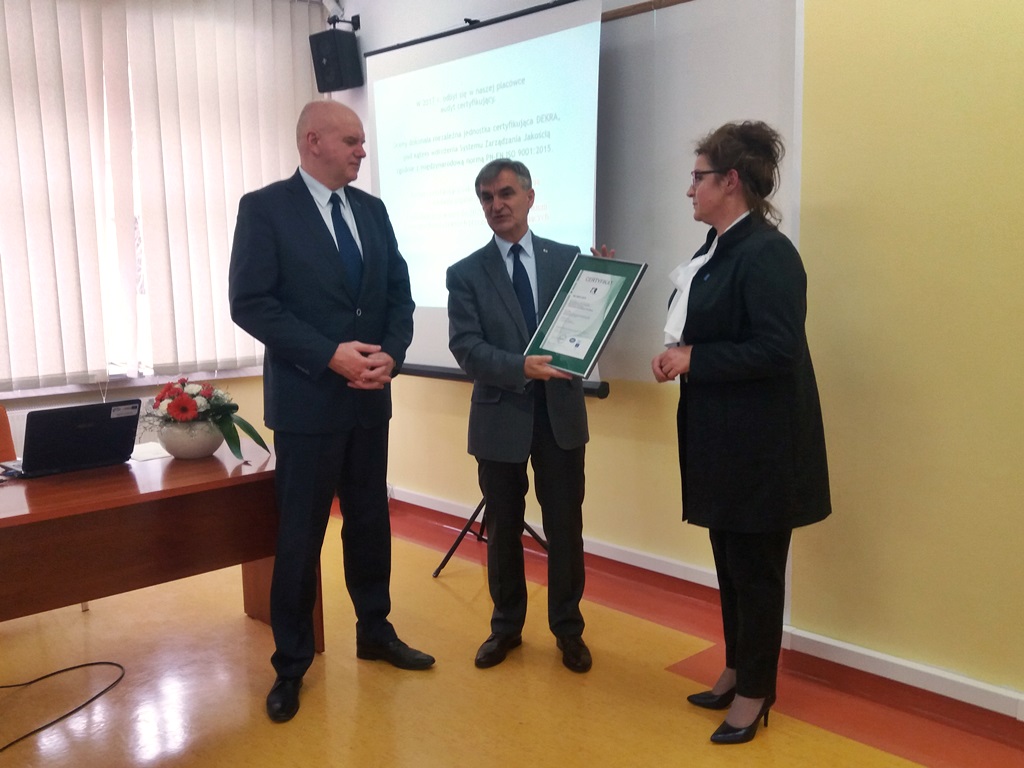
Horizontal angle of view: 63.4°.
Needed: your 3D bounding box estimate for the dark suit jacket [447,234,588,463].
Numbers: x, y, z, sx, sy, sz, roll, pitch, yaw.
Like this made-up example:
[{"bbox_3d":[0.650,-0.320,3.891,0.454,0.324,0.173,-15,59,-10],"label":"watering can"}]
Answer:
[{"bbox_3d":[0.033,-0.130,2.779,0.520,0.750,0.370,-1,8,2],"label":"dark suit jacket"}]

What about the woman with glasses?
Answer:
[{"bbox_3d":[0.657,0.140,2.414,0.510,1.755,0.480,-2,8,-10],"label":"woman with glasses"}]

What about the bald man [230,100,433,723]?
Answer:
[{"bbox_3d":[-0.599,0.057,2.712,0.600,1.880,0.440,-9,11,-43],"label":"bald man"}]

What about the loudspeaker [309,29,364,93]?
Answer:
[{"bbox_3d":[-0.921,-1.693,4.360,0.178,0.275,0.162,4,20,33],"label":"loudspeaker"}]

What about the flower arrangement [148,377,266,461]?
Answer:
[{"bbox_3d":[-1.120,0.122,3.028,0.440,0.285,0.330,-4,8,-18],"label":"flower arrangement"}]

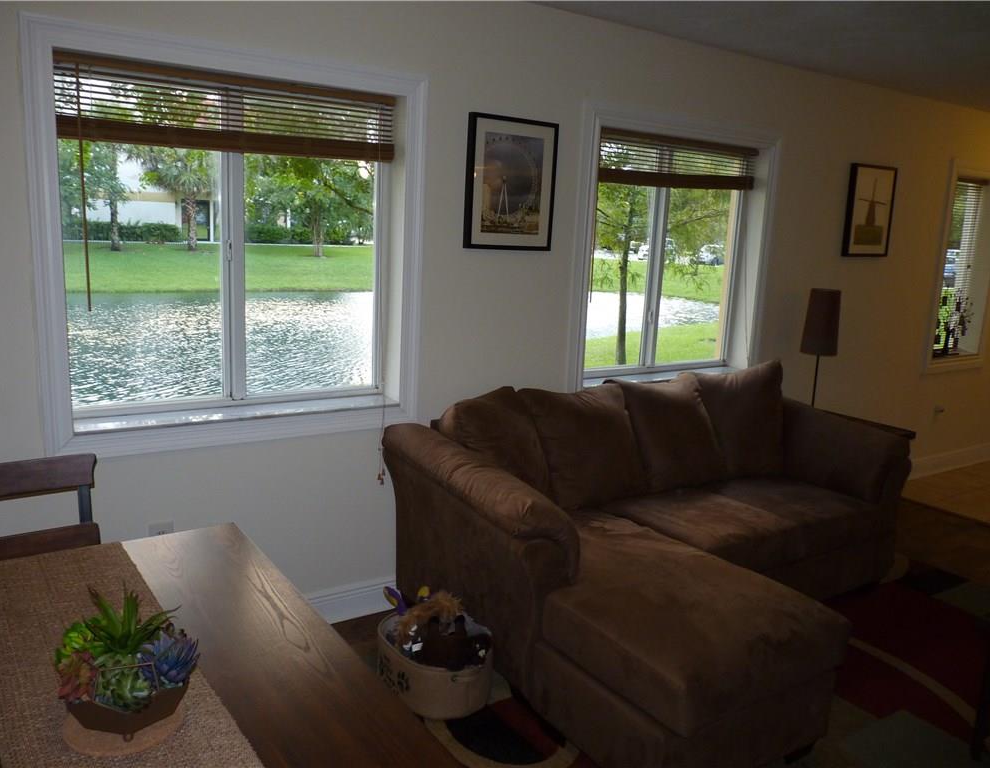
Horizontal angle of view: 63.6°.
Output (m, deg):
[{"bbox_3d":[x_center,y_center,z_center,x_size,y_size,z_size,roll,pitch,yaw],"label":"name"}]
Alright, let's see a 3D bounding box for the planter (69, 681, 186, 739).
[{"bbox_3d":[-0.609,0.504,1.333,0.190,0.085,0.180,-4,13,-32],"label":"planter"}]

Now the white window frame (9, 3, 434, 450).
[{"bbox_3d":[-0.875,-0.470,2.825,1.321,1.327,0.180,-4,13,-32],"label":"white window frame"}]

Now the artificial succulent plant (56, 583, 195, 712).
[{"bbox_3d":[-0.609,0.429,1.328,0.215,0.170,0.195,-4,13,-32],"label":"artificial succulent plant"}]

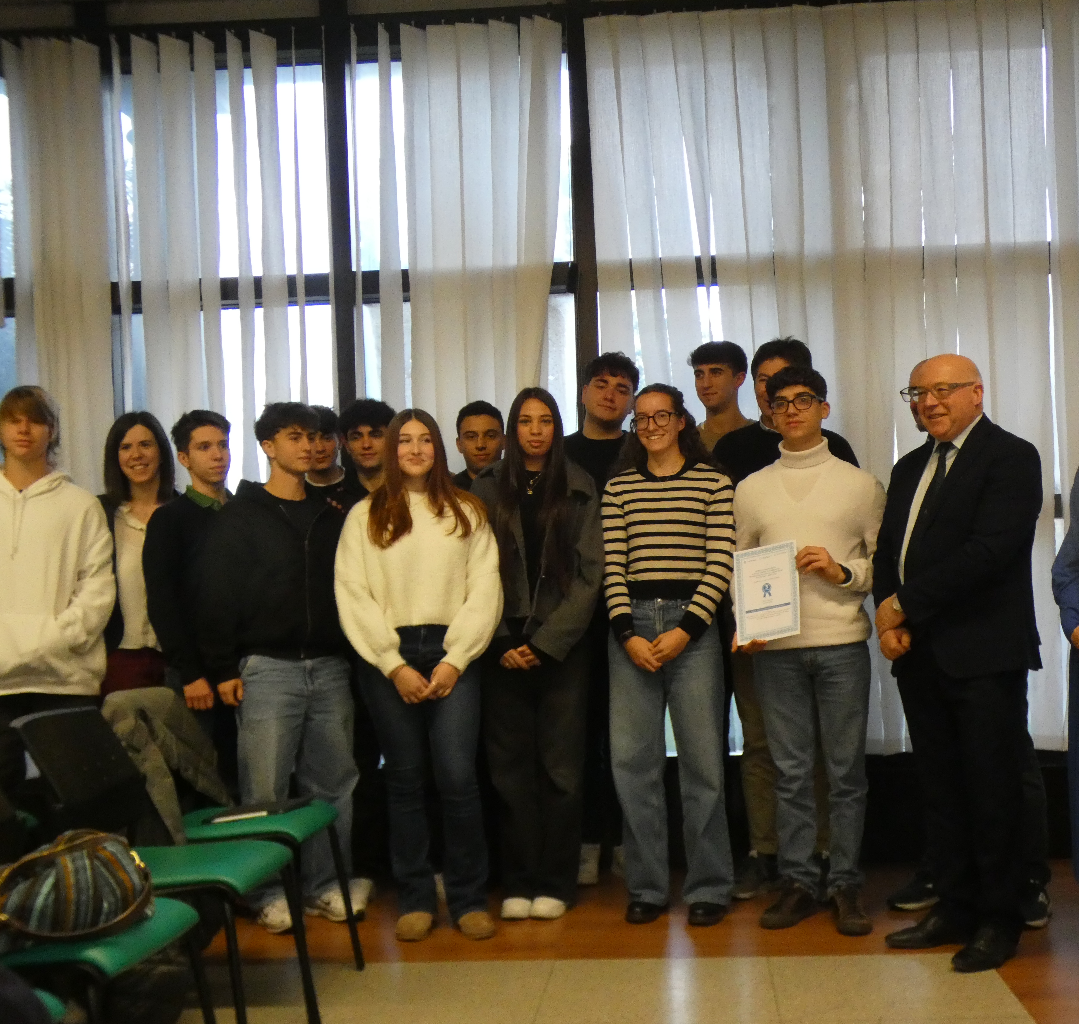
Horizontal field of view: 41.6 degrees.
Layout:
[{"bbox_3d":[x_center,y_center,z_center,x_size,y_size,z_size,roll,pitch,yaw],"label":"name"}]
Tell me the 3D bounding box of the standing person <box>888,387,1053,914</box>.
[{"bbox_3d":[1.338,0.391,4.493,0.520,1.752,0.360,-3,-1,33],"label":"standing person"}]

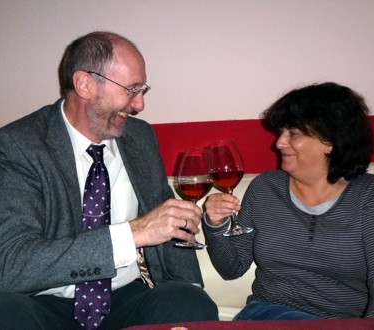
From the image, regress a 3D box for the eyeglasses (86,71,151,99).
[{"bbox_3d":[-0.166,-0.190,1.128,0.137,0.040,0.138,25,16,10],"label":"eyeglasses"}]

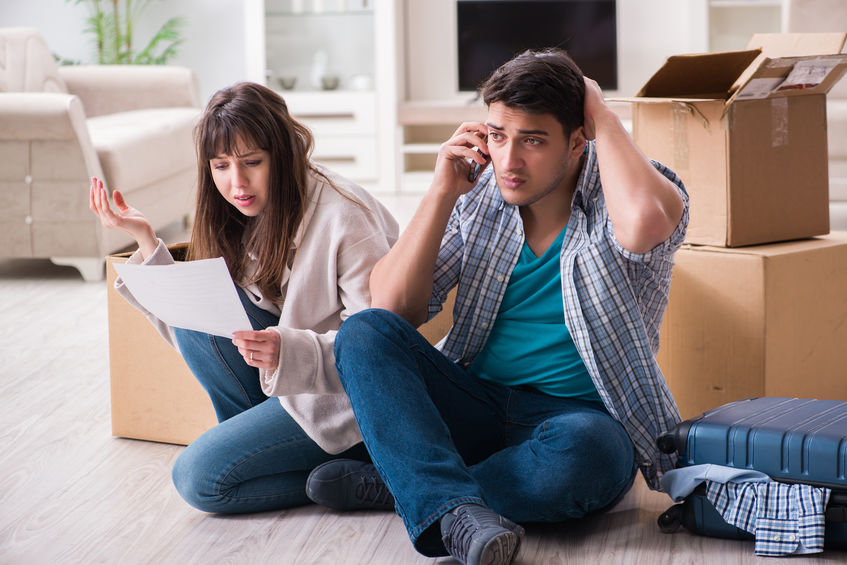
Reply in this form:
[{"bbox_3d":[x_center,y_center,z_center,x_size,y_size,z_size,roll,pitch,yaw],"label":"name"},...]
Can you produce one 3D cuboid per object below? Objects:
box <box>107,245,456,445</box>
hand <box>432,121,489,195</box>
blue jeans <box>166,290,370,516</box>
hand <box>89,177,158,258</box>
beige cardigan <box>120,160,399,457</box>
[{"bbox_3d":[-0.282,0.123,5.036,0.540,0.360,0.460,4,8,34],"label":"box"},{"bbox_3d":[0.065,-0.205,4.120,0.095,0.125,0.090,3,8,30],"label":"hand"},{"bbox_3d":[-0.259,0.180,4.381,0.350,0.400,0.430,4,9,38],"label":"blue jeans"},{"bbox_3d":[-0.541,-0.119,4.440,0.105,0.145,0.100,5,9,41],"label":"hand"},{"bbox_3d":[-0.288,0.046,4.420,0.460,0.490,0.470,3,8,33],"label":"beige cardigan"}]

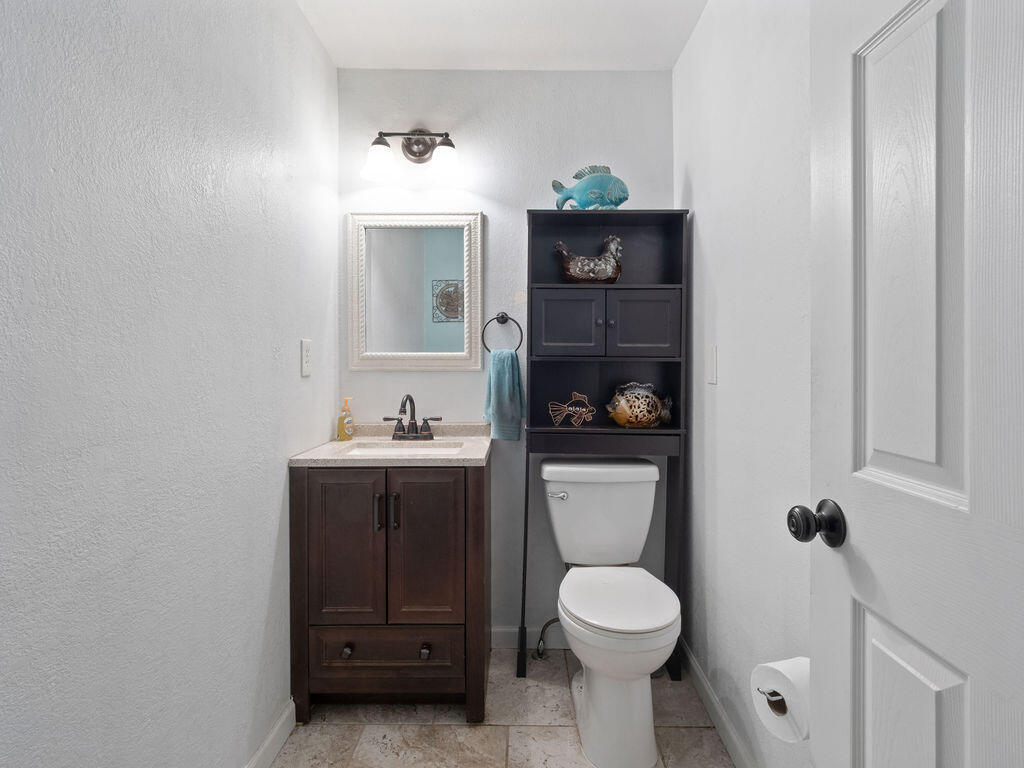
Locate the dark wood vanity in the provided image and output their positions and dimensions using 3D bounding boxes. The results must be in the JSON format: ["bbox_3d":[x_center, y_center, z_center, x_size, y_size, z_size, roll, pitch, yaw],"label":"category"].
[{"bbox_3d":[-0.401,0.661,1.947,0.638,0.855,0.452,0,1,1],"label":"dark wood vanity"}]

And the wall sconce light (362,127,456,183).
[{"bbox_3d":[-0.397,-0.902,2.087,0.370,0.243,0.172,0,1,1],"label":"wall sconce light"}]

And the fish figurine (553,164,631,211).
[{"bbox_3d":[0.298,-0.736,2.020,0.287,0.190,0.100,0,1,5],"label":"fish figurine"}]

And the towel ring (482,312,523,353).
[{"bbox_3d":[-0.036,-0.196,2.125,0.160,0.178,0.062,0,1,0],"label":"towel ring"}]

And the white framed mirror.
[{"bbox_3d":[-0.392,-0.374,2.157,0.543,0.638,0.028,0,1,1],"label":"white framed mirror"}]

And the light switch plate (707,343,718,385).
[{"bbox_3d":[0.652,-0.061,1.730,0.008,0.122,0.080,0,1,1],"label":"light switch plate"}]

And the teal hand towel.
[{"bbox_3d":[-0.026,0.043,2.105,0.168,0.355,0.080,0,1,0],"label":"teal hand towel"}]

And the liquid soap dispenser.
[{"bbox_3d":[-0.636,0.132,2.040,0.053,0.168,0.064,1,2,44],"label":"liquid soap dispenser"}]

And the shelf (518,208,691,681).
[{"bbox_3d":[0.334,0.218,2.035,0.600,1.710,0.200,1,1,1],"label":"shelf"}]

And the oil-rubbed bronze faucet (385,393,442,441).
[{"bbox_3d":[-0.388,0.129,2.040,0.228,0.178,0.143,0,1,3],"label":"oil-rubbed bronze faucet"}]

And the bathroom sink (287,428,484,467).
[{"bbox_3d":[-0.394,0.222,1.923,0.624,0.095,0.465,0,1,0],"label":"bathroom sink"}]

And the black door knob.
[{"bbox_3d":[0.468,0.217,0.830,0.064,0.069,0.069,0,1,1],"label":"black door knob"}]

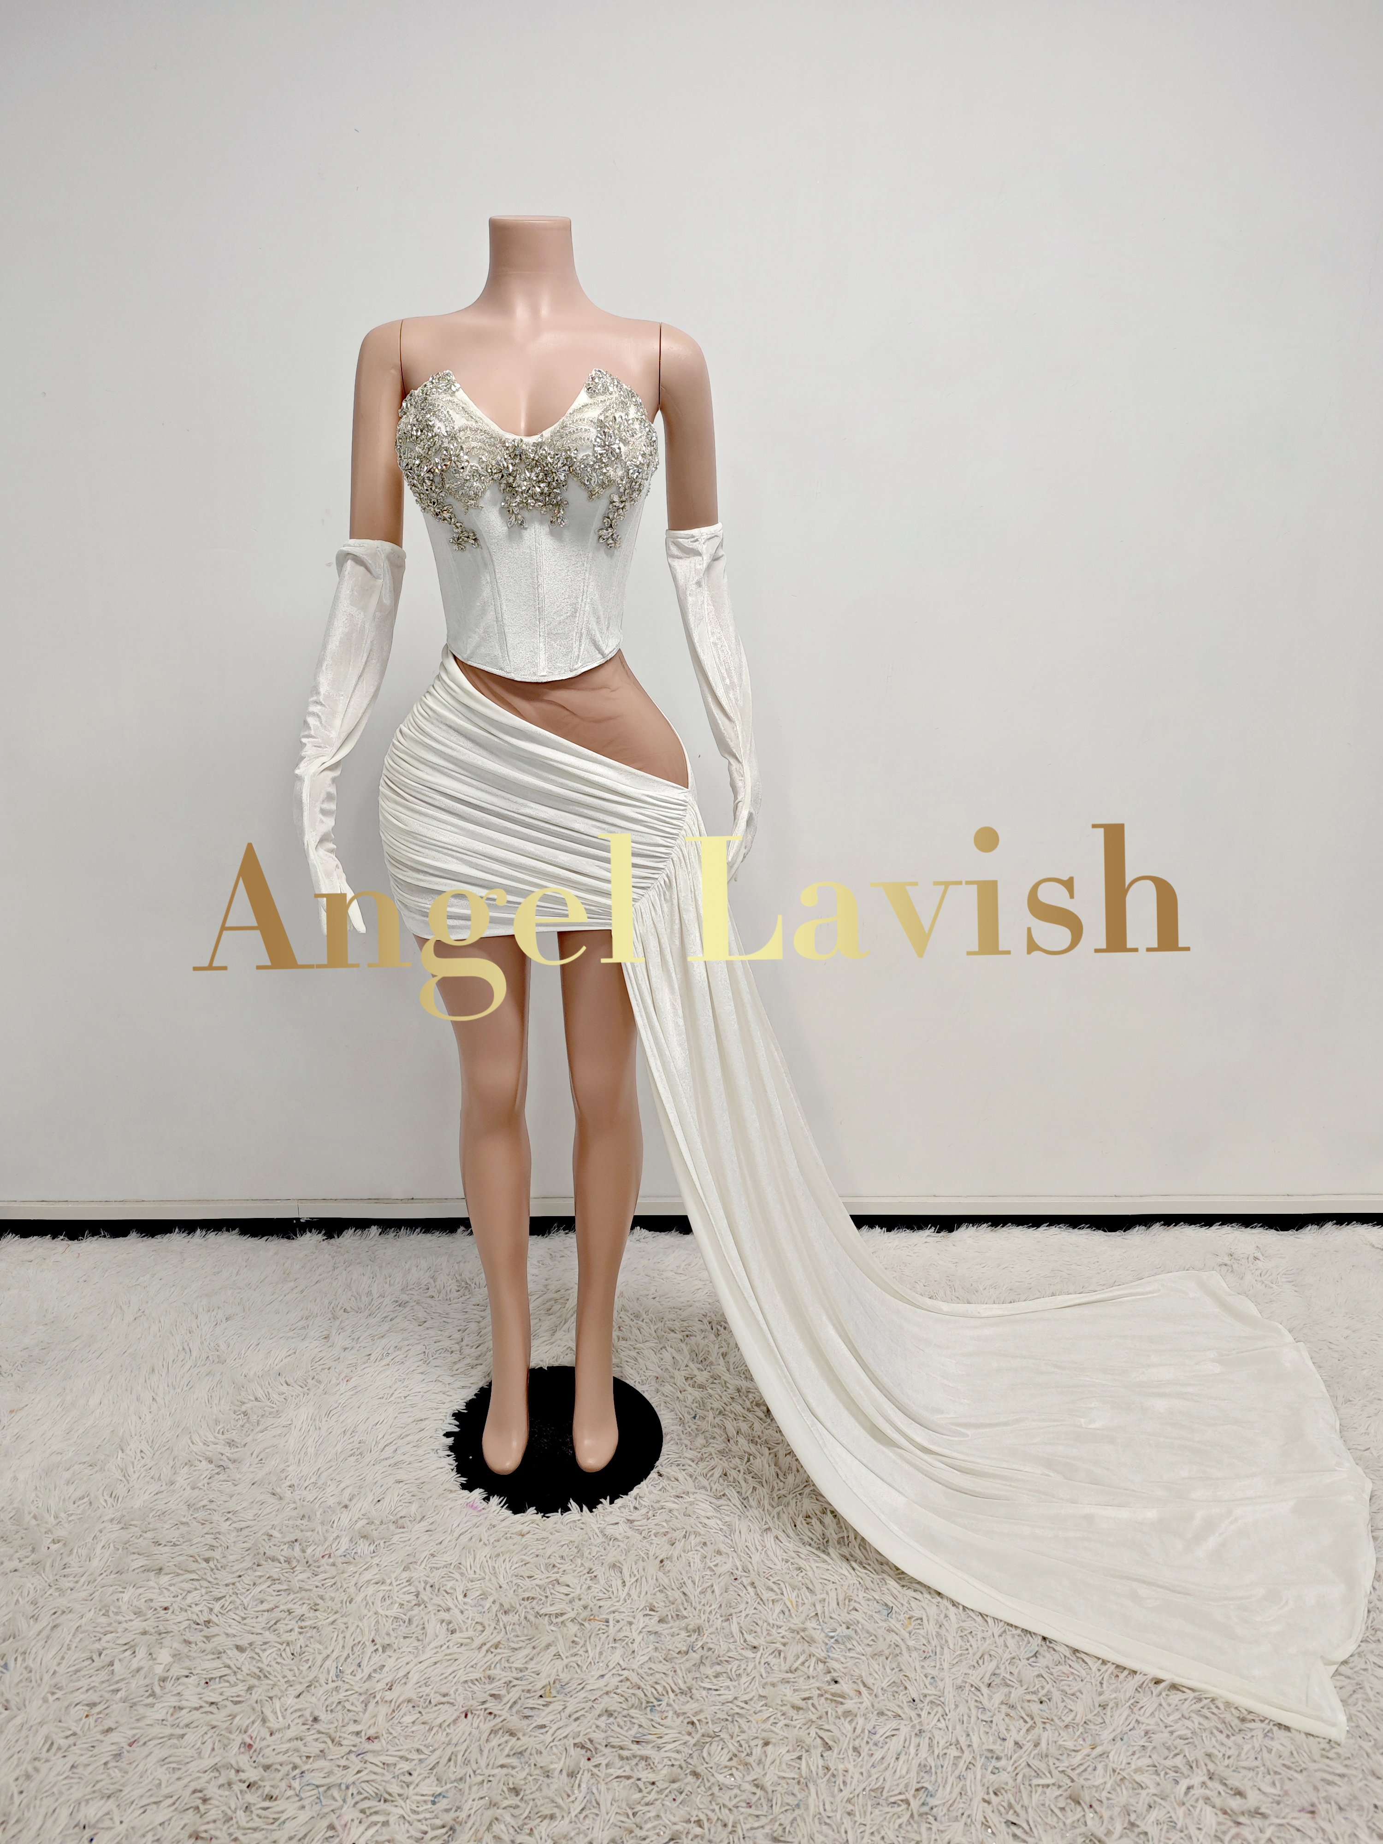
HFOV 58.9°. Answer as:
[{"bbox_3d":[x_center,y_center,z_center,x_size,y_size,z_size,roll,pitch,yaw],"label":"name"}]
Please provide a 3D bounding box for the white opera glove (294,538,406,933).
[{"bbox_3d":[-0.390,-0.204,1.391,0.145,0.445,0.160,-1,18,-6],"label":"white opera glove"}]

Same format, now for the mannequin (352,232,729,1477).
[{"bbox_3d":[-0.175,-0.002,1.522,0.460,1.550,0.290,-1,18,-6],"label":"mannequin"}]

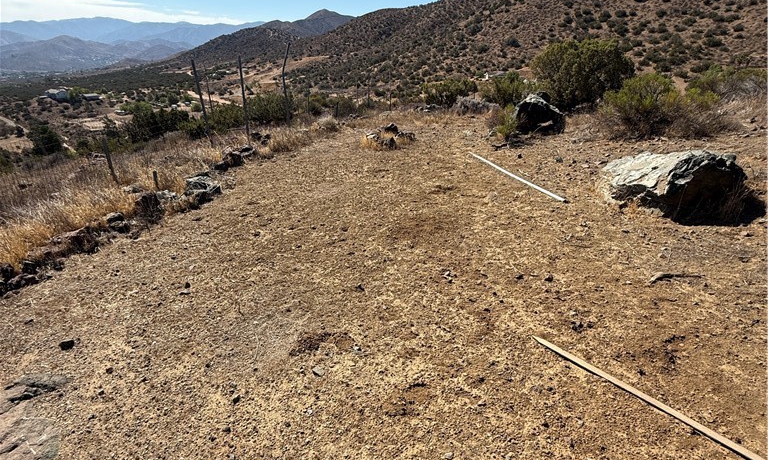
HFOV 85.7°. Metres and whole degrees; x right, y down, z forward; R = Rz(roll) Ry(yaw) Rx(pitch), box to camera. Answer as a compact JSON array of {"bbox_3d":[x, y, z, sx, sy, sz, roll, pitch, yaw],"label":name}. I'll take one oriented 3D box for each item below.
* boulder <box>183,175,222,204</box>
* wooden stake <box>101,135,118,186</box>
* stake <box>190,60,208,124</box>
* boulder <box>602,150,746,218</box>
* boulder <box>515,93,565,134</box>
[{"bbox_3d":[-1.850,-0.418,4.250,0.366,0.265,0.308,-11,27,-22],"label":"boulder"},{"bbox_3d":[-3.292,-0.827,5.007,0.055,0.607,0.055,-1,25,1],"label":"wooden stake"},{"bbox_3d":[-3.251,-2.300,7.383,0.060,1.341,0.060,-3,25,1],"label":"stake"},{"bbox_3d":[2.847,-0.479,4.127,1.210,0.518,0.882,17,30,32],"label":"boulder"},{"bbox_3d":[2.711,-2.039,7.242,0.830,0.687,0.632,9,26,18],"label":"boulder"}]

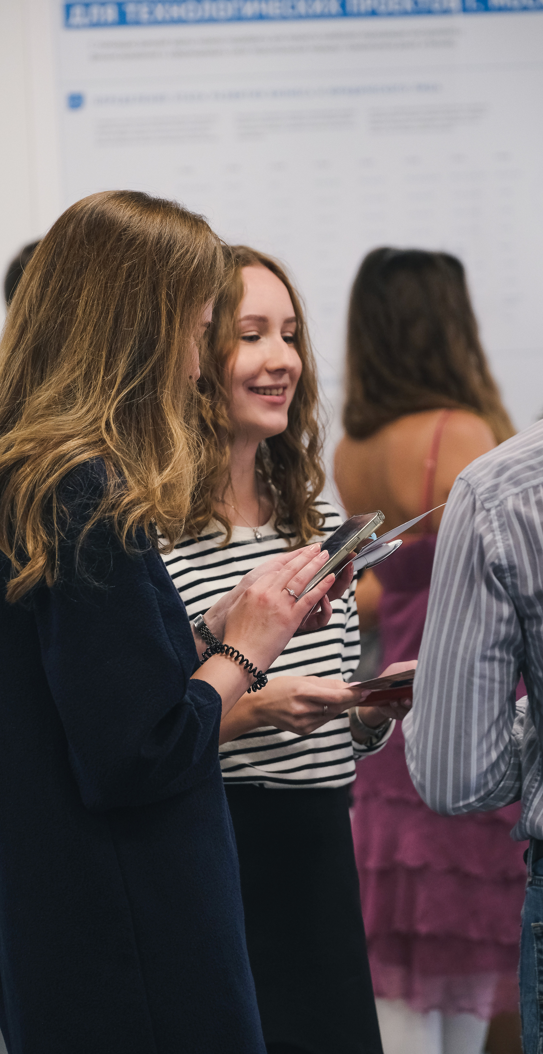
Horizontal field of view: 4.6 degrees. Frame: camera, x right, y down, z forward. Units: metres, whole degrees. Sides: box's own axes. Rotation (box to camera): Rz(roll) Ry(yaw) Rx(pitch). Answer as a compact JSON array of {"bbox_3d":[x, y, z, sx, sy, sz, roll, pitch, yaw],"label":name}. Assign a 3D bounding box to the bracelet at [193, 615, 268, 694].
[{"bbox_3d":[-0.041,0.154,7.350,0.080,0.019,0.073,32,-28,0],"label":"bracelet"}]

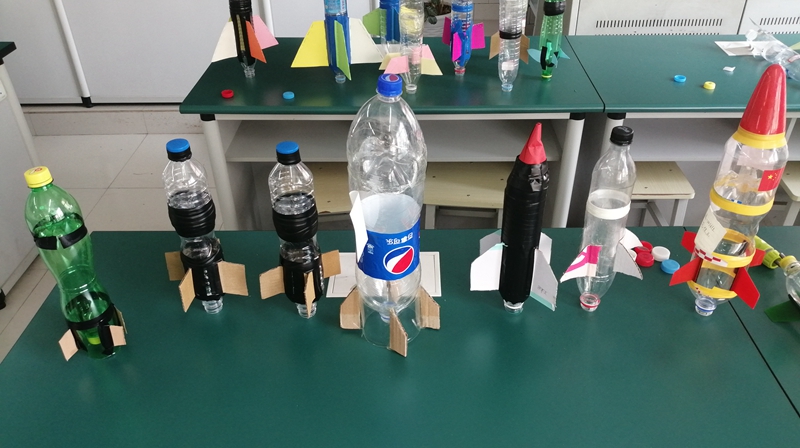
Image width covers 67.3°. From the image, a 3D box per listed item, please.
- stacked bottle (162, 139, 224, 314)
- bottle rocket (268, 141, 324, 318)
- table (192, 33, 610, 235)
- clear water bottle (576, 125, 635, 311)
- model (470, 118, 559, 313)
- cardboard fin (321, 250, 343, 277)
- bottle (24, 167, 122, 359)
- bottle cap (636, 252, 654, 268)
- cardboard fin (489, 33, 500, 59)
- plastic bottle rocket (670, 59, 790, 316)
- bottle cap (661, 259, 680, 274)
[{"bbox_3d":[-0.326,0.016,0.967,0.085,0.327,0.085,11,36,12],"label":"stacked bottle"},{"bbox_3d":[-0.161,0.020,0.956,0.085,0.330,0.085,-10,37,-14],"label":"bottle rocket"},{"bbox_3d":[-0.012,-0.191,2.178,1.210,0.780,0.590,0,36,1],"label":"table"},{"bbox_3d":[0.298,0.007,0.873,0.065,0.308,0.065,-1,34,1],"label":"clear water bottle"},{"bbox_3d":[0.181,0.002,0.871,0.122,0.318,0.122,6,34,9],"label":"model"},{"bbox_3d":[-0.116,0.068,1.016,0.040,0.054,0.005,-14,38,-18],"label":"cardboard fin"},{"bbox_3d":[-0.487,0.067,0.897,0.100,0.332,0.095,-13,37,-20],"label":"bottle"},{"bbox_3d":[0.467,0.069,1.143,0.033,0.014,0.033,0,36,1],"label":"bottle cap"},{"bbox_3d":[0.256,-0.481,1.619,0.034,0.066,0.005,-3,34,-5],"label":"cardboard fin"},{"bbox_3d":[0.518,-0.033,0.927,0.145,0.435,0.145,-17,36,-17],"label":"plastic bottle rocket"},{"bbox_3d":[0.508,0.080,1.127,0.033,0.014,0.033,0,36,1],"label":"bottle cap"}]

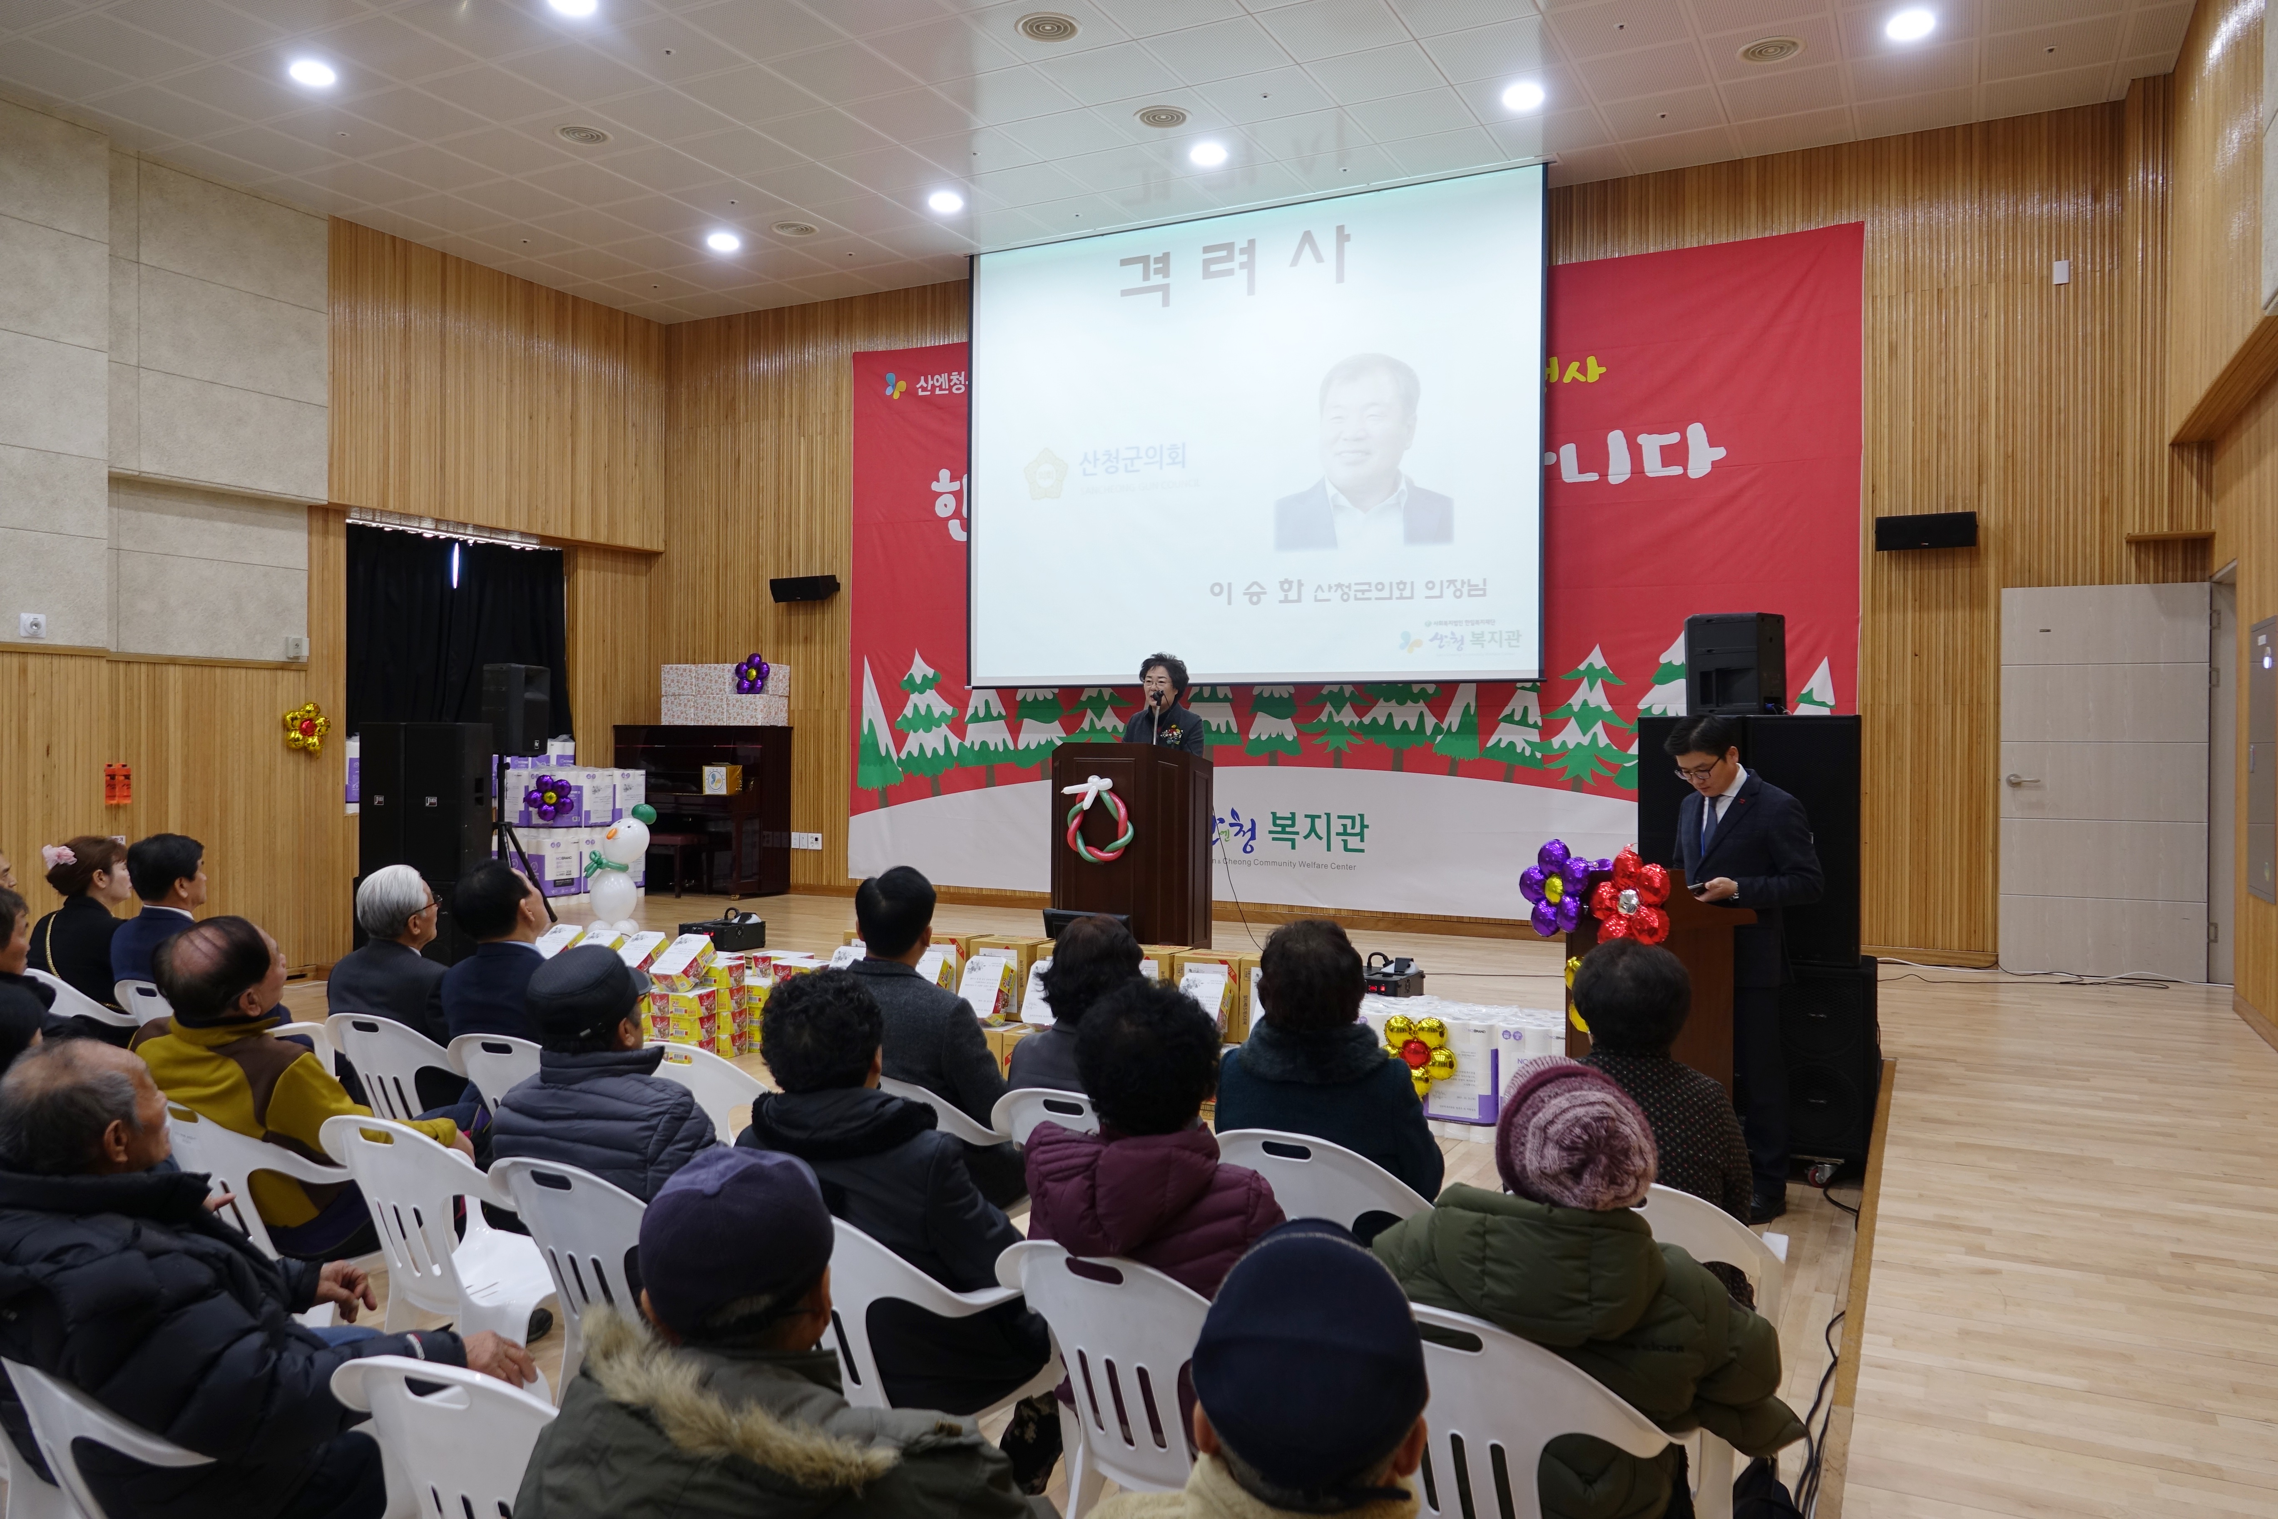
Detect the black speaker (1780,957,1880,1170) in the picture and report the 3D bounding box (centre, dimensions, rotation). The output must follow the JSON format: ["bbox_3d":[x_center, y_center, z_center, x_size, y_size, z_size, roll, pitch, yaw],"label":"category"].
[{"bbox_3d":[2.559,1.113,5.703,0.350,0.720,0.420,1,1,29],"label":"black speaker"}]

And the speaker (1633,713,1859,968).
[{"bbox_3d":[2.337,0.296,5.788,0.760,0.910,0.380,1,1,28],"label":"speaker"}]

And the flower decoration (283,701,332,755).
[{"bbox_3d":[-5.318,-0.193,9.697,0.110,0.340,0.310,1,1,28],"label":"flower decoration"}]

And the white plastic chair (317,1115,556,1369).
[{"bbox_3d":[-1.506,1.163,3.497,0.560,0.810,0.570,1,1,24],"label":"white plastic chair"}]

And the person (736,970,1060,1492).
[{"bbox_3d":[-0.443,0.970,2.985,0.570,1.180,0.800,1,1,27],"label":"person"}]

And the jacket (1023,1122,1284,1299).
[{"bbox_3d":[0.032,0.904,2.562,0.520,0.600,0.450,1,1,27],"label":"jacket"}]

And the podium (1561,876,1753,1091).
[{"bbox_3d":[1.675,0.953,4.920,0.410,1.160,0.570,0,1,-5],"label":"podium"}]

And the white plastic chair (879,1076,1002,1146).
[{"bbox_3d":[-0.553,1.161,4.075,0.560,0.810,0.570,1,1,27],"label":"white plastic chair"}]

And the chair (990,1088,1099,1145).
[{"bbox_3d":[-0.057,1.167,3.819,0.560,0.810,0.570,1,1,25],"label":"chair"}]

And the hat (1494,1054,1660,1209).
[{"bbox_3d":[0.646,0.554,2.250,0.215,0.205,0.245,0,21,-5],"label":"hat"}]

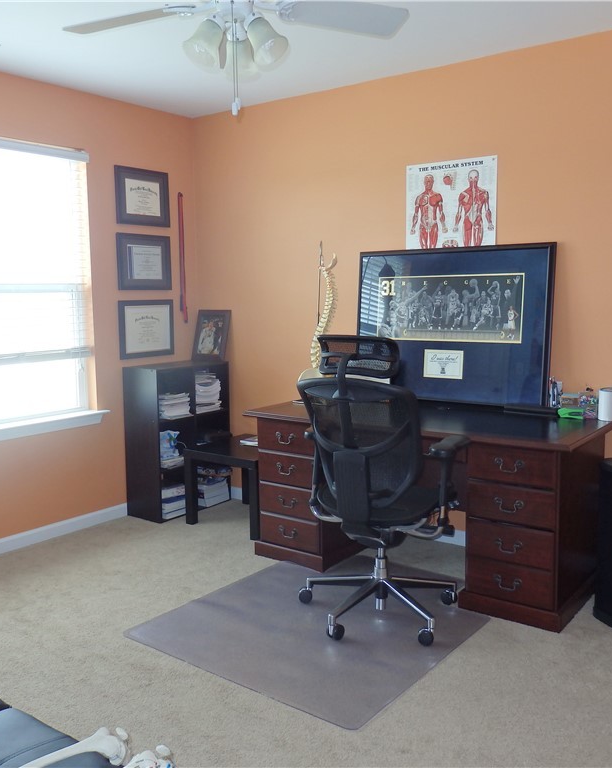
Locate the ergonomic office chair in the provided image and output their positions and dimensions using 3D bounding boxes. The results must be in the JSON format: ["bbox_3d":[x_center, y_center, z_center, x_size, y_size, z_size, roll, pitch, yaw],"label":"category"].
[{"bbox_3d":[0.288,0.380,3.025,0.685,1.180,0.660,4,8,36],"label":"ergonomic office chair"}]

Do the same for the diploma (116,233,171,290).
[{"bbox_3d":[-0.988,-0.743,4.529,0.025,0.335,0.426,4,8,36],"label":"diploma"}]

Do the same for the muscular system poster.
[{"bbox_3d":[0.732,-0.802,3.782,0.500,0.650,0.010,4,8,36],"label":"muscular system poster"}]

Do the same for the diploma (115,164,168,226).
[{"bbox_3d":[-0.990,-1.128,4.487,0.025,0.332,0.419,4,8,36],"label":"diploma"}]

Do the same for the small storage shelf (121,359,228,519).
[{"bbox_3d":[-0.798,0.334,4.654,0.306,0.911,0.609,4,8,36],"label":"small storage shelf"}]

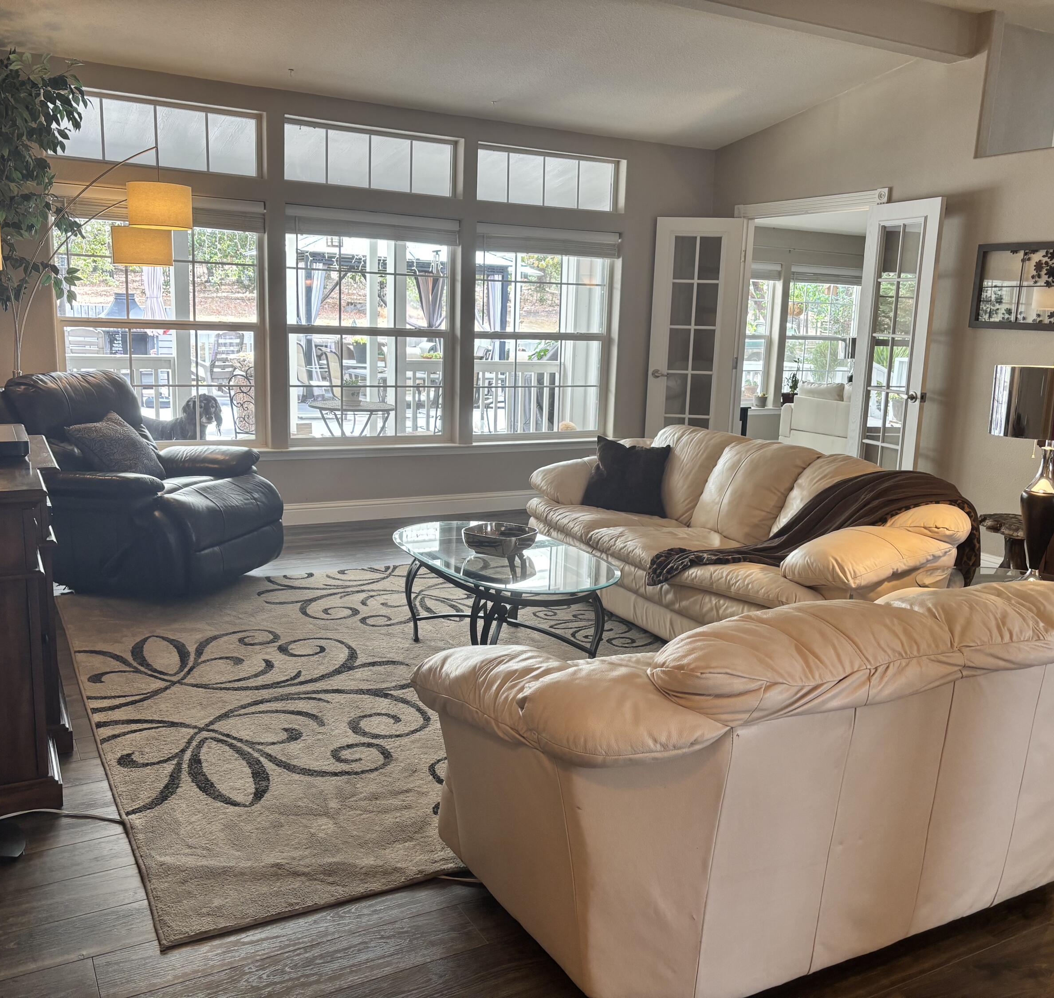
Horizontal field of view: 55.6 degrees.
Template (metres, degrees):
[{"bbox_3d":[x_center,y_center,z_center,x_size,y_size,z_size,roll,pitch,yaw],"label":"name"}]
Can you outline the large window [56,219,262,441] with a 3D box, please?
[{"bbox_3d":[-2.134,-0.976,5.901,1.161,1.369,0.110,-4,12,-29],"label":"large window"}]

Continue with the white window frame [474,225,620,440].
[{"bbox_3d":[0.117,-1.175,7.149,1.181,1.483,0.110,-4,12,-29],"label":"white window frame"}]

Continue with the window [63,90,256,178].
[{"bbox_3d":[-2.089,-2.072,5.698,1.154,0.361,0.110,-4,12,-29],"label":"window"}]

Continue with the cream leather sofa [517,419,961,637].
[{"bbox_3d":[0.851,0.155,4.681,0.945,0.841,2.238,-4,12,-29],"label":"cream leather sofa"}]

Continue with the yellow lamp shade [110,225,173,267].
[{"bbox_3d":[-1.900,-1.249,4.947,0.280,0.185,0.280,-4,12,-29],"label":"yellow lamp shade"}]

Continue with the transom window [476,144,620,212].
[{"bbox_3d":[0.142,-2.183,6.864,1.161,0.366,0.080,-4,12,-29],"label":"transom window"}]

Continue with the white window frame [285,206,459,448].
[{"bbox_3d":[-0.992,-1.076,6.432,1.157,1.471,0.100,-4,12,-29],"label":"white window frame"}]

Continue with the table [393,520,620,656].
[{"bbox_3d":[-0.102,0.416,3.902,0.710,0.426,1.235,-4,12,-29],"label":"table"}]

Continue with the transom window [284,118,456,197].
[{"bbox_3d":[-0.965,-2.117,6.258,1.163,0.368,0.080,-4,12,-29],"label":"transom window"}]

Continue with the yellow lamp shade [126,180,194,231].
[{"bbox_3d":[-1.846,-1.471,5.018,0.302,0.212,0.302,-4,12,-29],"label":"yellow lamp shade"}]

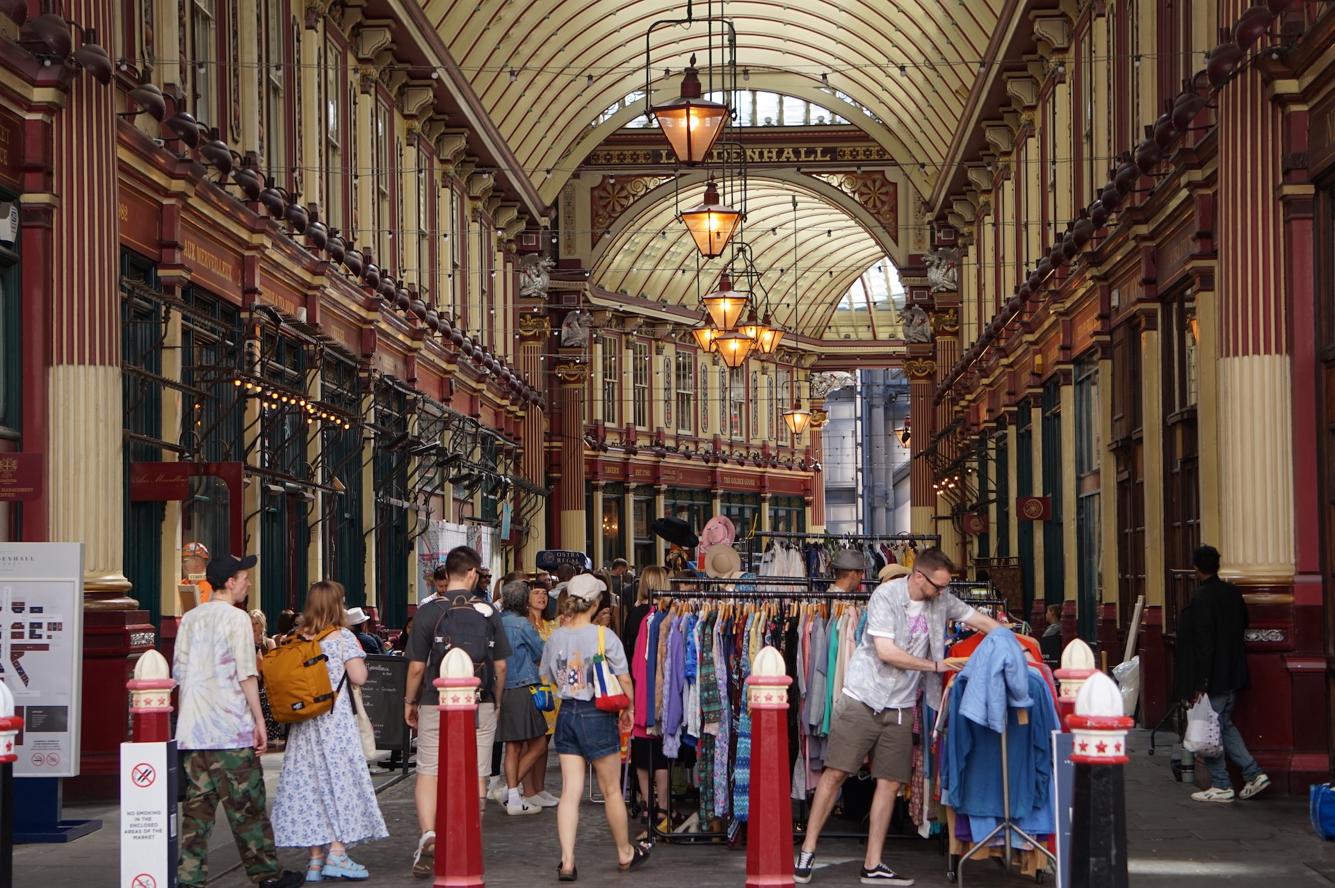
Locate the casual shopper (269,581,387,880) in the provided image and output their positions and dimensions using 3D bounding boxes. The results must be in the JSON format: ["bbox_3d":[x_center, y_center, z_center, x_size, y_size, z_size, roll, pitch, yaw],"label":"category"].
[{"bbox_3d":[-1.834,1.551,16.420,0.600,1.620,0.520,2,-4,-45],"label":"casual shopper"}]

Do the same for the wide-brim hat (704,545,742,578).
[{"bbox_3d":[0.509,1.095,28.000,0.340,0.340,0.130,-1,1,1],"label":"wide-brim hat"}]

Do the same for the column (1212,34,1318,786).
[{"bbox_3d":[4.412,-0.519,22.651,0.770,6.200,0.770,-1,-3,2],"label":"column"}]

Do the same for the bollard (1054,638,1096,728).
[{"bbox_3d":[2.034,1.613,15.100,0.270,1.290,0.270,-1,-3,0],"label":"bollard"}]

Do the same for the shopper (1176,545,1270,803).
[{"bbox_3d":[3.904,1.627,21.400,0.660,1.800,0.520,-2,-3,25],"label":"shopper"}]

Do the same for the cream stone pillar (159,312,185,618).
[{"bbox_3d":[-4.488,0.138,27.407,0.180,2.830,0.300,-1,-3,2],"label":"cream stone pillar"}]

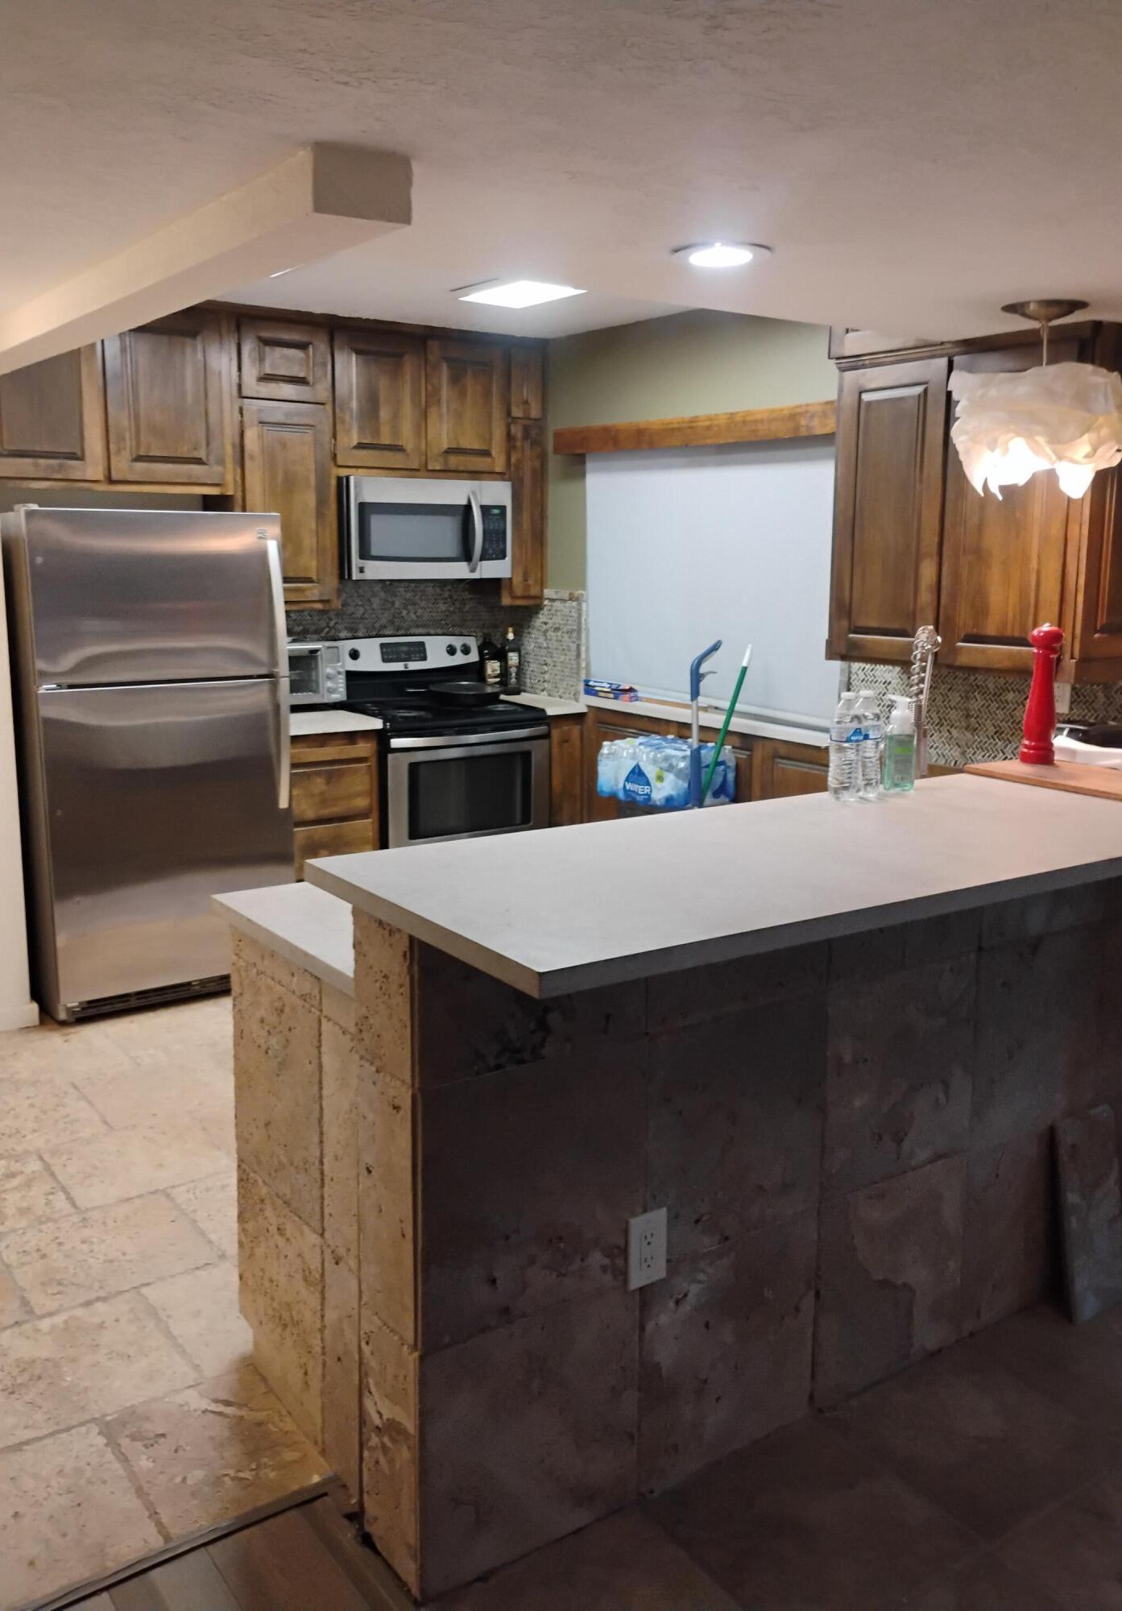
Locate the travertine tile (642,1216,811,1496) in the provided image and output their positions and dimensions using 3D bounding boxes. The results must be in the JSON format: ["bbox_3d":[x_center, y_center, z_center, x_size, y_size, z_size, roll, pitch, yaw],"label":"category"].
[{"bbox_3d":[0.301,0.952,2.308,0.413,0.419,0.015,-7,13,-34],"label":"travertine tile"}]

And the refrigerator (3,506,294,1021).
[{"bbox_3d":[-1.526,-0.180,4.711,0.832,1.685,0.820,-7,12,-34],"label":"refrigerator"}]

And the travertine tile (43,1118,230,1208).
[{"bbox_3d":[-1.096,0.927,3.389,0.404,0.015,0.396,-7,13,-34],"label":"travertine tile"}]

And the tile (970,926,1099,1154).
[{"bbox_3d":[0.963,0.463,2.679,0.405,0.413,0.015,-7,13,-34],"label":"tile"}]

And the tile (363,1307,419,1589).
[{"bbox_3d":[-0.258,0.979,2.000,0.014,0.395,0.185,-7,12,-34],"label":"tile"}]

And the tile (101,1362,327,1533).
[{"bbox_3d":[-0.606,1.126,2.283,0.285,0.014,0.355,-7,12,-34],"label":"tile"}]

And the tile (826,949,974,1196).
[{"bbox_3d":[0.619,0.496,2.414,0.403,0.397,0.018,-7,13,-34],"label":"tile"}]

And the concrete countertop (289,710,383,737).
[{"bbox_3d":[-1.071,-0.333,5.198,0.475,0.032,0.625,-7,12,-34],"label":"concrete countertop"}]

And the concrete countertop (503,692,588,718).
[{"bbox_3d":[-0.138,-0.446,5.780,0.240,0.035,0.610,-7,13,-34],"label":"concrete countertop"}]

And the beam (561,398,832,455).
[{"bbox_3d":[0.493,-1.362,4.746,0.080,0.105,1.700,-7,13,-34],"label":"beam"}]

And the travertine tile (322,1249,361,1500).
[{"bbox_3d":[-0.358,0.935,2.161,0.015,0.405,0.143,-7,13,-34],"label":"travertine tile"}]

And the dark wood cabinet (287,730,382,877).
[{"bbox_3d":[-1.040,0.115,5.224,0.390,0.880,0.600,-7,13,-34],"label":"dark wood cabinet"}]

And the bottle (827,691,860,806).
[{"bbox_3d":[0.572,-0.116,2.612,0.065,0.208,0.065,-7,12,-34],"label":"bottle"}]

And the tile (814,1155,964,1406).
[{"bbox_3d":[0.636,0.911,2.540,0.413,0.421,0.015,-7,13,-34],"label":"tile"}]

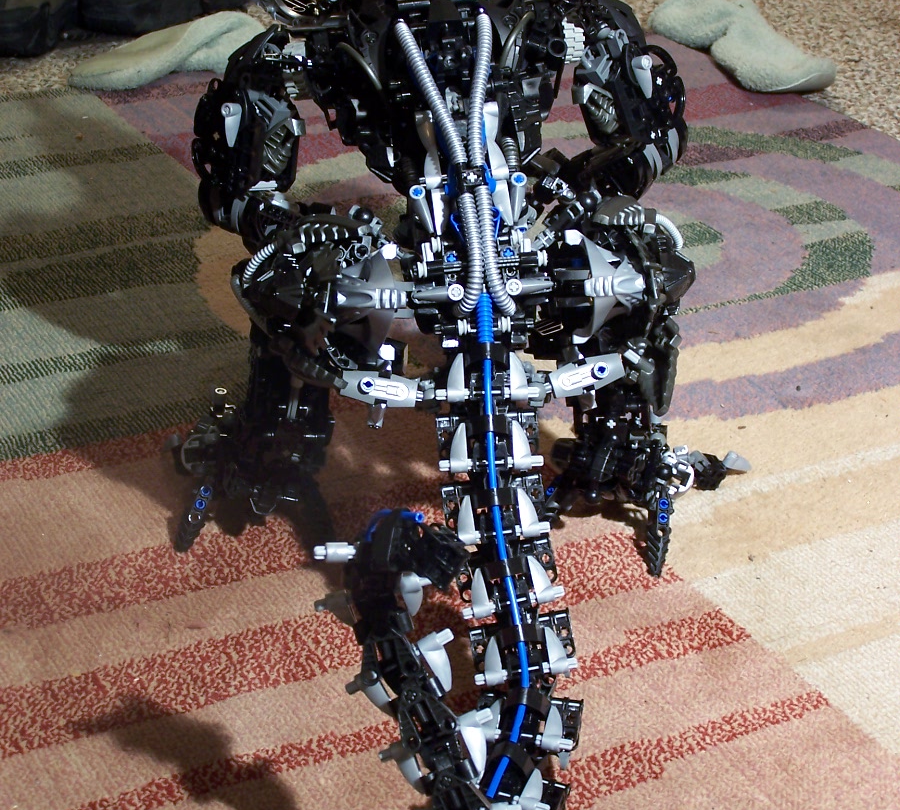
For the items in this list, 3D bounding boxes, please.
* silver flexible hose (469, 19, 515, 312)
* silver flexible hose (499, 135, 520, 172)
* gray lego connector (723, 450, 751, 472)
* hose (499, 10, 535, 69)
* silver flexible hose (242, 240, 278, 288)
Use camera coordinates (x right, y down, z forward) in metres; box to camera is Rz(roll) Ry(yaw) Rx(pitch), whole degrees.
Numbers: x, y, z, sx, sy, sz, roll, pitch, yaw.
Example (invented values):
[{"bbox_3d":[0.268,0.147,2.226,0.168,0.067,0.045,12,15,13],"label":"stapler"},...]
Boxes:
[{"bbox_3d":[0.020,-0.119,0.956,0.023,0.152,0.026,0,-15,0],"label":"silver flexible hose"},{"bbox_3d":[0.031,-0.128,1.050,0.008,0.009,0.020,-23,46,10],"label":"silver flexible hose"},{"bbox_3d":[0.161,0.031,1.145,0.018,0.008,0.009,26,31,12],"label":"gray lego connector"},{"bbox_3d":[0.033,-0.182,1.020,0.018,0.028,0.016,0,24,0],"label":"hose"},{"bbox_3d":[-0.092,-0.068,0.985,0.017,0.022,0.014,0,24,0],"label":"silver flexible hose"}]

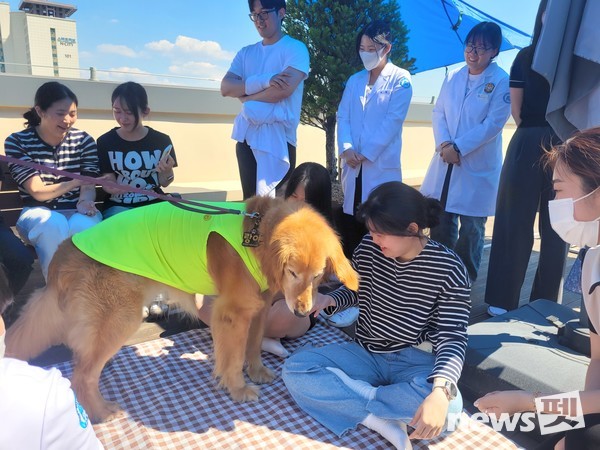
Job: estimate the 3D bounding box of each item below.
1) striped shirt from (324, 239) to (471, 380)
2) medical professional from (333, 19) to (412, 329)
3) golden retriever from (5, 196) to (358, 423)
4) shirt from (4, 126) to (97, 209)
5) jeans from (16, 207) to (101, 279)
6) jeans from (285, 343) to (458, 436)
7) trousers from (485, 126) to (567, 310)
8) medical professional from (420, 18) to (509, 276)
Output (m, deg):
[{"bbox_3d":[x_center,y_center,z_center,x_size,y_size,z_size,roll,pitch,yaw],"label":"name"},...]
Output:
[{"bbox_3d":[0.373,0.285,1.691,0.510,0.470,0.380,3,11,19],"label":"striped shirt"},{"bbox_3d":[0.449,-0.368,2.719,0.460,1.620,0.330,7,13,35],"label":"medical professional"},{"bbox_3d":[-0.413,0.287,1.640,1.170,0.730,0.370,-2,11,-11],"label":"golden retriever"},{"bbox_3d":[-1.305,-0.287,2.367,0.460,0.450,0.280,-8,13,-36],"label":"shirt"},{"bbox_3d":[-1.216,0.179,2.270,0.400,0.570,0.570,-8,13,-36],"label":"jeans"},{"bbox_3d":[0.271,0.521,1.683,0.630,0.260,0.520,2,11,11],"label":"jeans"},{"bbox_3d":[1.228,-0.037,2.455,0.410,0.980,0.280,5,12,24],"label":"trousers"},{"bbox_3d":[1.033,-0.395,2.796,0.490,1.640,0.330,8,14,39],"label":"medical professional"}]

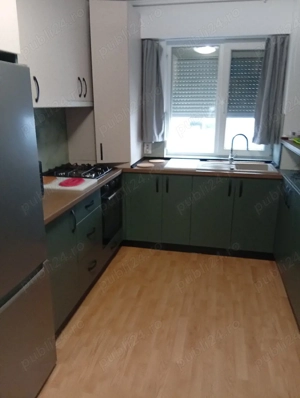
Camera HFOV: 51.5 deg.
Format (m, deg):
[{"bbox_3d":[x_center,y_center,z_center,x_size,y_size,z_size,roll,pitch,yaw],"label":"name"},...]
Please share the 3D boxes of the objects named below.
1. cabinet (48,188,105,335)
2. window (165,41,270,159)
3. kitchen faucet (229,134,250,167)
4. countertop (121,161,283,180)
[{"bbox_3d":[-0.757,0.361,2.207,0.560,0.735,0.885,4,16,11],"label":"cabinet"},{"bbox_3d":[0.734,-1.011,3.270,1.150,1.180,0.090,4,16,11],"label":"window"},{"bbox_3d":[0.938,-0.514,3.246,0.190,0.315,0.060,8,18,26],"label":"kitchen faucet"},{"bbox_3d":[0.522,-0.312,3.177,1.445,0.037,0.600,4,16,11],"label":"countertop"}]

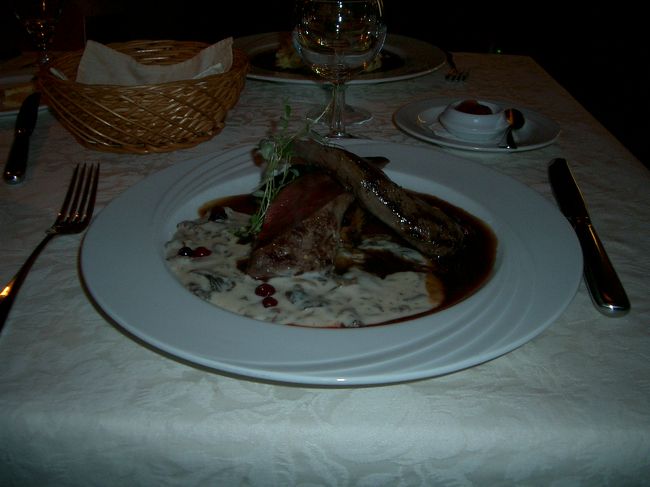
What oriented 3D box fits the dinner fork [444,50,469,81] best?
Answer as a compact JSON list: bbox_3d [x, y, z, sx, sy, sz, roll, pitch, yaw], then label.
[{"bbox_3d":[0.163,-0.251,0.880,0.025,0.021,0.201,1,29,2],"label":"dinner fork"}]

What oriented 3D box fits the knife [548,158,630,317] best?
[{"bbox_3d":[0.183,-0.017,0.471,0.021,0.011,0.234,5,29,8],"label":"knife"}]

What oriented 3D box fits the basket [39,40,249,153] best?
[{"bbox_3d":[-0.166,-0.139,0.622,0.194,0.073,0.184,1,29,0],"label":"basket"}]

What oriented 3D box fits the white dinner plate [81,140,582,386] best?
[{"bbox_3d":[0.004,-0.001,0.425,0.304,0.027,0.304,0,29,0],"label":"white dinner plate"}]

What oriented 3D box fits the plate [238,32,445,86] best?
[{"bbox_3d":[0.005,-0.229,0.833,0.296,0.027,0.296,0,29,0],"label":"plate"}]

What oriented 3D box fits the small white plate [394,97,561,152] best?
[{"bbox_3d":[0.144,-0.108,0.625,0.155,0.020,0.155,0,29,0],"label":"small white plate"}]

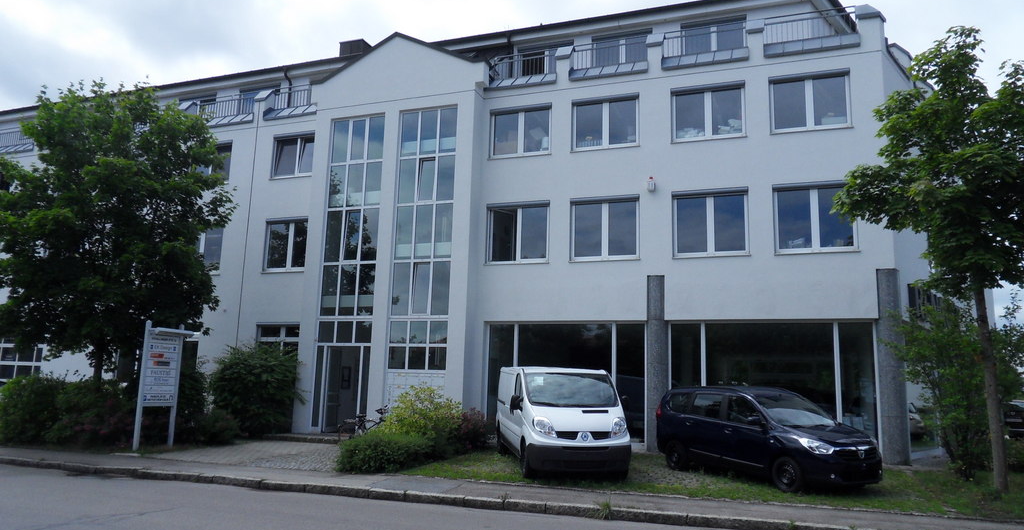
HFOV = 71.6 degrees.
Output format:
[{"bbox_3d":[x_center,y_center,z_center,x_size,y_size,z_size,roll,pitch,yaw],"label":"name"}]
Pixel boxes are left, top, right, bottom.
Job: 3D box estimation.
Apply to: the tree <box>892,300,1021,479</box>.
[{"bbox_3d":[8.871,2.413,14.198,2.300,3.467,2.300,-4,-11,31],"label":"tree"}]

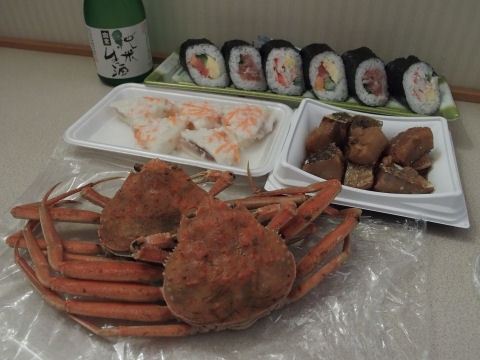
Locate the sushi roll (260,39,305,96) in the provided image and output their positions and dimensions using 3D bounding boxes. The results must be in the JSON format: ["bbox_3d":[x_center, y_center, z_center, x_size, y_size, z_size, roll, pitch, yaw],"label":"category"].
[{"bbox_3d":[0.046,-0.120,0.417,0.043,0.052,0.041,-4,38,-5],"label":"sushi roll"}]

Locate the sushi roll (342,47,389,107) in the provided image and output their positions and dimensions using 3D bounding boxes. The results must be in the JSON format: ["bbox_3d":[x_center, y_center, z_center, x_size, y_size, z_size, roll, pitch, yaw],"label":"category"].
[{"bbox_3d":[0.130,-0.106,0.402,0.040,0.051,0.042,-4,38,-5],"label":"sushi roll"}]

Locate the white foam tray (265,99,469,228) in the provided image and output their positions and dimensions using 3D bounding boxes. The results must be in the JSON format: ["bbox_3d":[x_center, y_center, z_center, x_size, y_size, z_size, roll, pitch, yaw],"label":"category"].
[{"bbox_3d":[0.107,-0.024,0.330,0.146,0.028,0.125,10,39,13],"label":"white foam tray"}]

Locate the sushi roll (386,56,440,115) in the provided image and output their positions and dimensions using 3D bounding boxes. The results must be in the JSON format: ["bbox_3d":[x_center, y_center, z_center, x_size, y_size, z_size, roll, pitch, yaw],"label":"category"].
[{"bbox_3d":[0.171,-0.094,0.382,0.042,0.052,0.042,-3,38,-3],"label":"sushi roll"}]

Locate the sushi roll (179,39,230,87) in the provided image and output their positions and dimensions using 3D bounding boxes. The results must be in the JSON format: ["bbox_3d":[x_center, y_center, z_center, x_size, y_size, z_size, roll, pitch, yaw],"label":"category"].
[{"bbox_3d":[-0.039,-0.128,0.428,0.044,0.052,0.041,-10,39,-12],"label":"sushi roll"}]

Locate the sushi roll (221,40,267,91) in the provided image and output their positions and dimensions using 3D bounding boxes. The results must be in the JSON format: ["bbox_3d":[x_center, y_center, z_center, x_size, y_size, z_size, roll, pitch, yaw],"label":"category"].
[{"bbox_3d":[0.005,-0.124,0.421,0.041,0.052,0.042,-8,39,-9],"label":"sushi roll"}]

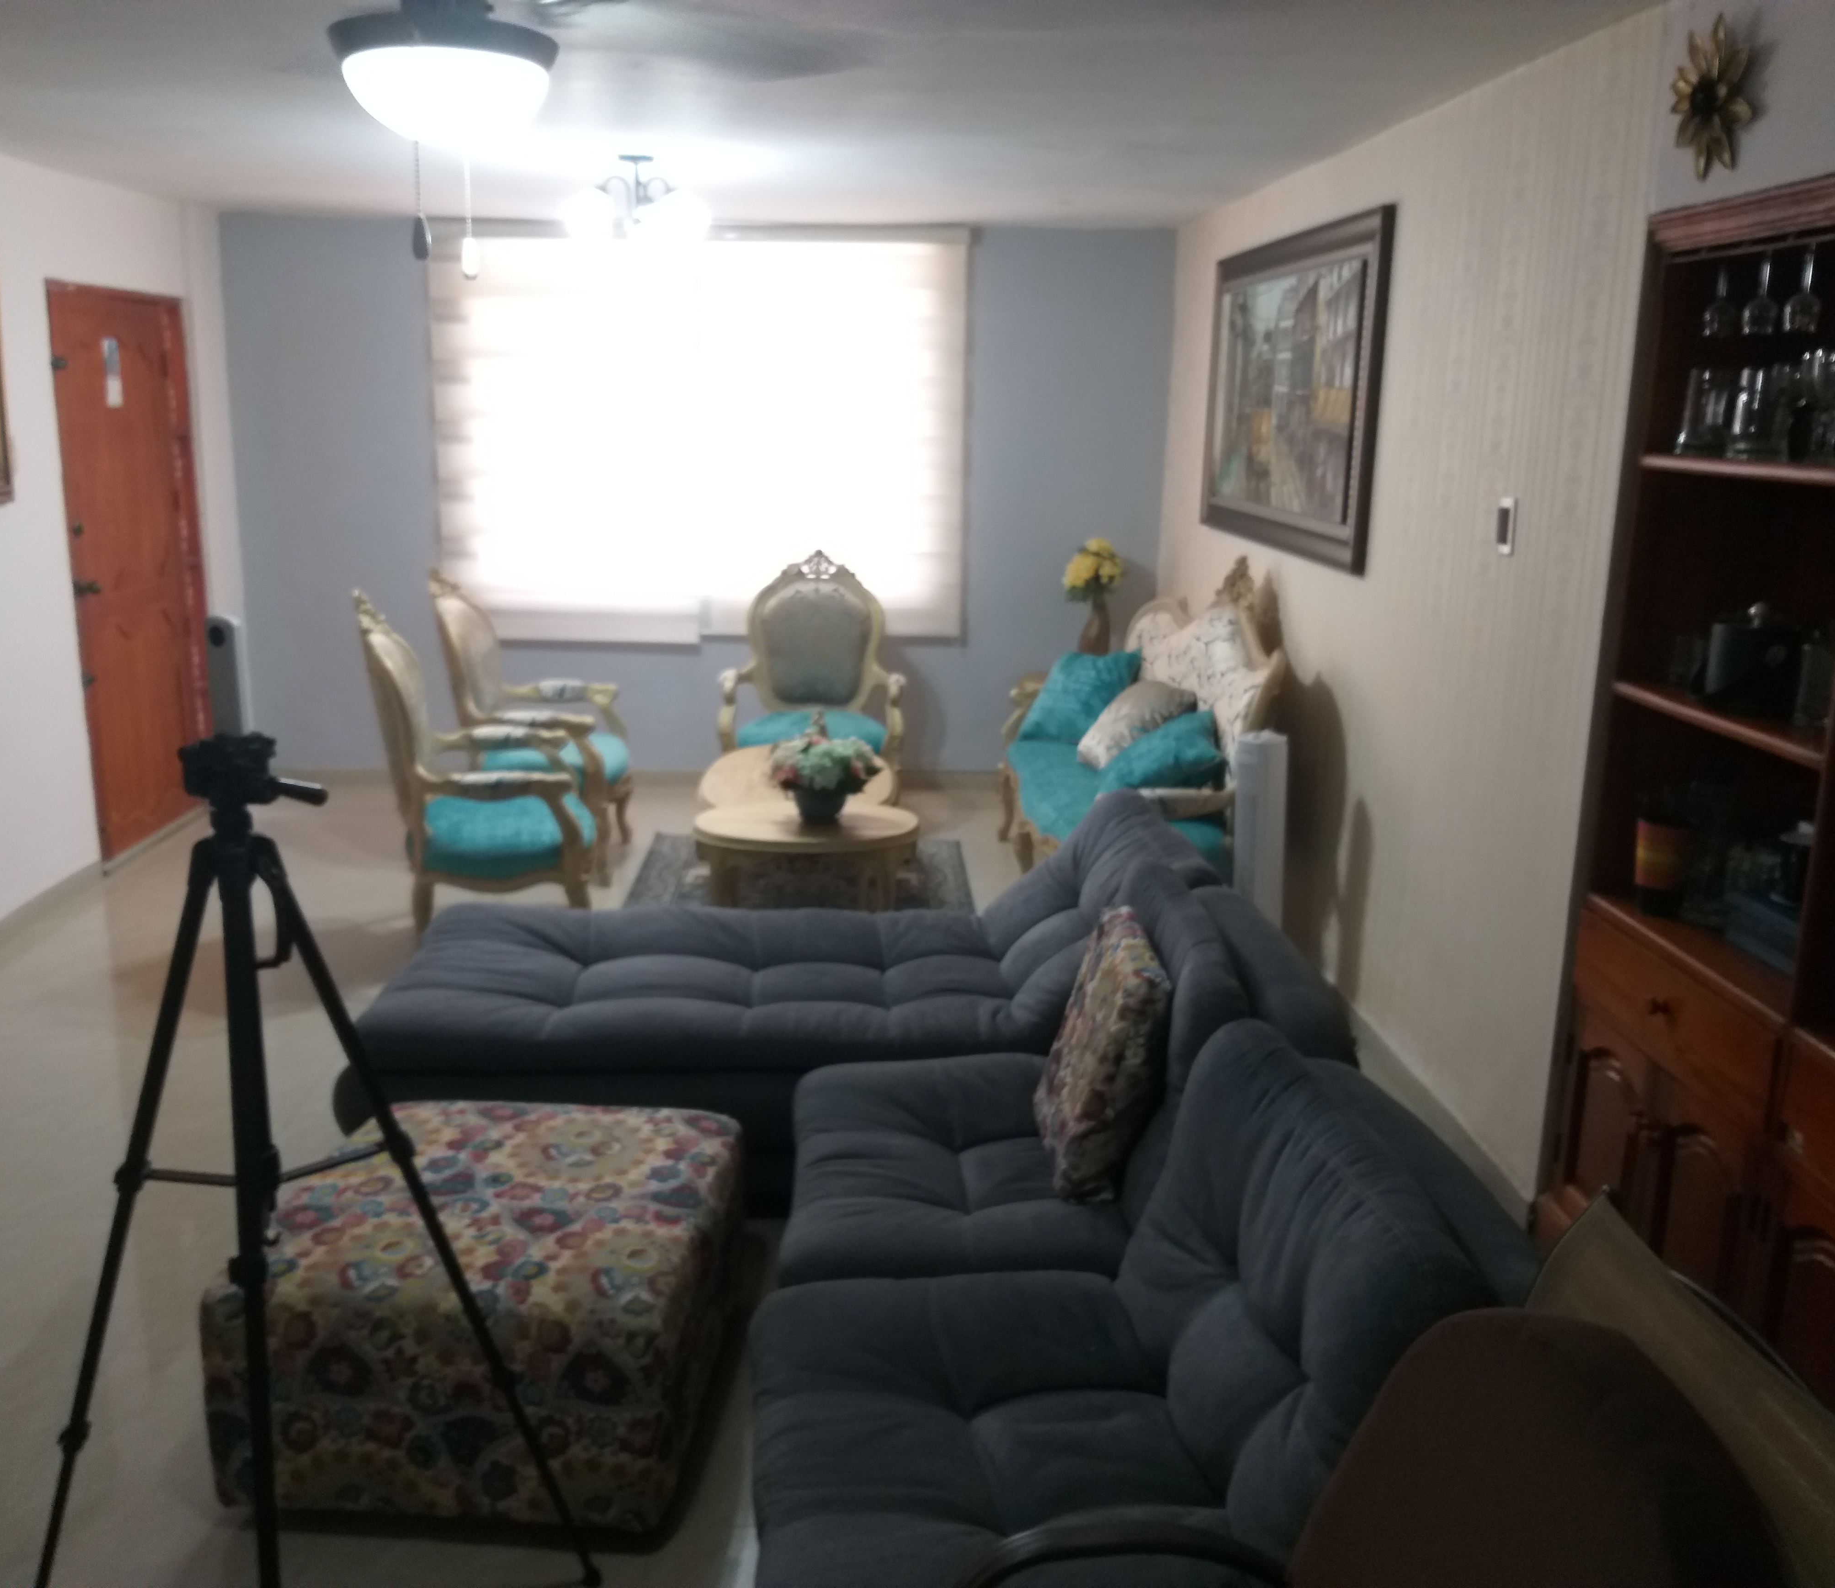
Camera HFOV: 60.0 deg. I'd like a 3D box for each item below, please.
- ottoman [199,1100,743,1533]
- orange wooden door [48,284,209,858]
[{"bbox_3d":[-0.672,0.841,2.606,0.670,0.410,0.660,1,14,1],"label":"ottoman"},{"bbox_3d":[-2.903,-0.829,5.888,0.080,2.000,1.030,0,14,-3],"label":"orange wooden door"}]

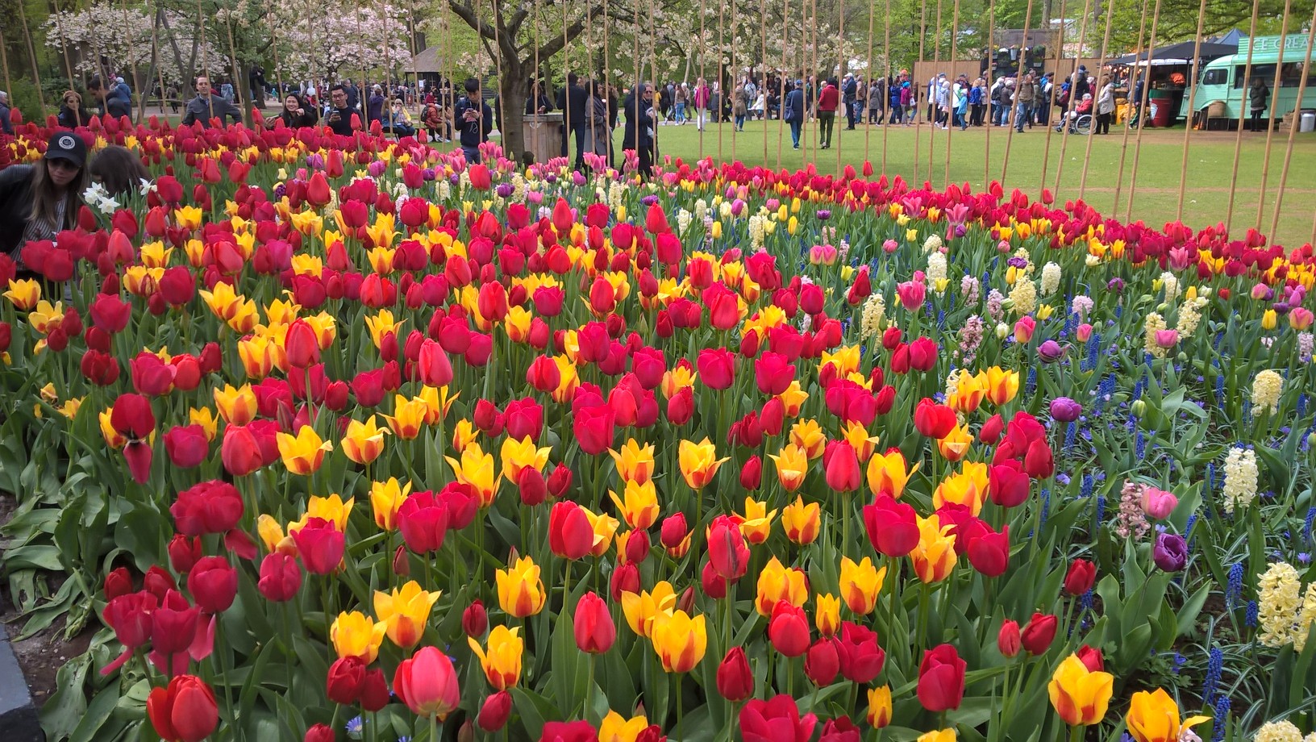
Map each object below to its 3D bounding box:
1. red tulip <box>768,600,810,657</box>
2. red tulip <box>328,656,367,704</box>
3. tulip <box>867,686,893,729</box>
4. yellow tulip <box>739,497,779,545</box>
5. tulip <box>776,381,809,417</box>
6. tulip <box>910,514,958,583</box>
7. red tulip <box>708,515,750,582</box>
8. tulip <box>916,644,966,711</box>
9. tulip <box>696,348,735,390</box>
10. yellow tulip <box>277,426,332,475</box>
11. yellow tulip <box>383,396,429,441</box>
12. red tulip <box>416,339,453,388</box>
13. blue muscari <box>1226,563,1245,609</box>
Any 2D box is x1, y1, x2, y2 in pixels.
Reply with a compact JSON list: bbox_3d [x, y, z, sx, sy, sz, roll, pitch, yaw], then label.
[{"bbox_3d":[0.179,0.352,1.480,0.056,0.084,0.056,2,15,7],"label":"red tulip"},{"bbox_3d":[-0.420,0.417,1.460,0.052,0.069,0.052,-5,16,-17],"label":"red tulip"},{"bbox_3d":[0.283,0.429,1.380,0.033,0.055,0.033,0,16,0],"label":"tulip"},{"bbox_3d":[0.173,0.257,1.850,0.067,0.075,0.067,1,15,6],"label":"yellow tulip"},{"bbox_3d":[0.247,0.052,2.020,0.067,0.069,0.064,0,16,0],"label":"tulip"},{"bbox_3d":[0.368,0.237,1.450,0.065,0.091,0.065,0,16,0],"label":"tulip"},{"bbox_3d":[0.092,0.229,1.400,0.054,0.085,0.054,-4,15,1],"label":"red tulip"},{"bbox_3d":[0.371,0.403,1.420,0.065,0.096,0.061,4,16,16],"label":"tulip"},{"bbox_3d":[0.125,-0.003,2.350,0.087,0.089,0.087,1,15,3],"label":"tulip"},{"bbox_3d":[-0.613,0.138,1.880,0.093,0.085,0.084,-5,16,-18],"label":"yellow tulip"},{"bbox_3d":[-0.446,0.082,1.920,0.078,0.080,0.071,0,16,0],"label":"yellow tulip"},{"bbox_3d":[-0.394,-0.014,1.920,0.062,0.086,0.062,0,16,0],"label":"red tulip"},{"bbox_3d":[0.896,0.332,1.680,0.023,0.077,0.023,14,20,29],"label":"blue muscari"}]

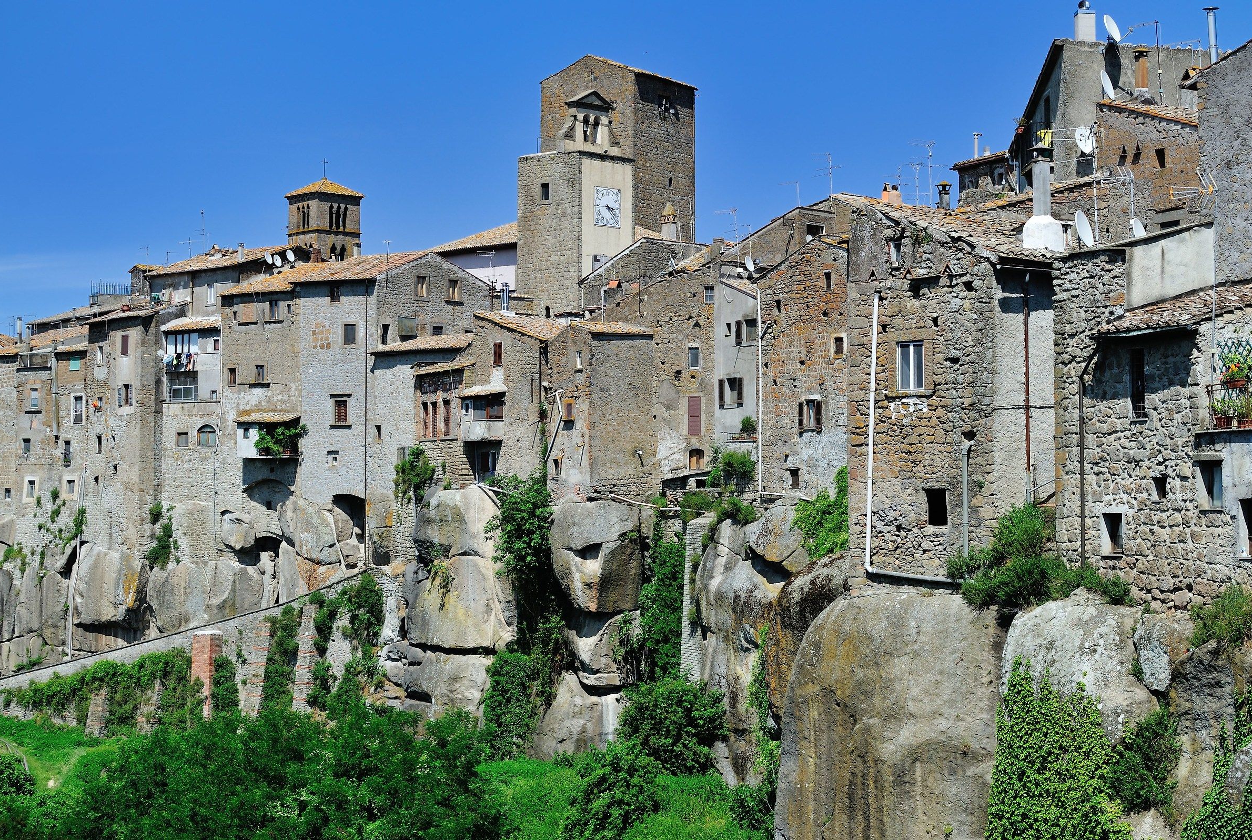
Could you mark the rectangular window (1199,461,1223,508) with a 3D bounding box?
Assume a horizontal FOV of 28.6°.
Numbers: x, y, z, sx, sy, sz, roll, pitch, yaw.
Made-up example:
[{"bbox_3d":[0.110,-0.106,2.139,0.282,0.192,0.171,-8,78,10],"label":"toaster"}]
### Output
[{"bbox_3d":[13.333,1.486,56.000,0.250,1.150,0.800,1,-1,-32],"label":"rectangular window"}]

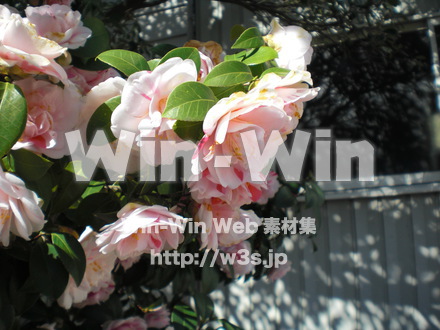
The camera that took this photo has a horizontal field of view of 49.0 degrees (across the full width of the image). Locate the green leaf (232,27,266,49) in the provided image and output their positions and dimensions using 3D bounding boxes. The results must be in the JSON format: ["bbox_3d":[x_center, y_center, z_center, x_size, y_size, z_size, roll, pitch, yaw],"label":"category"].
[{"bbox_3d":[0.036,-0.162,0.620,0.047,0.029,0.013,-13,-38,-18],"label":"green leaf"}]

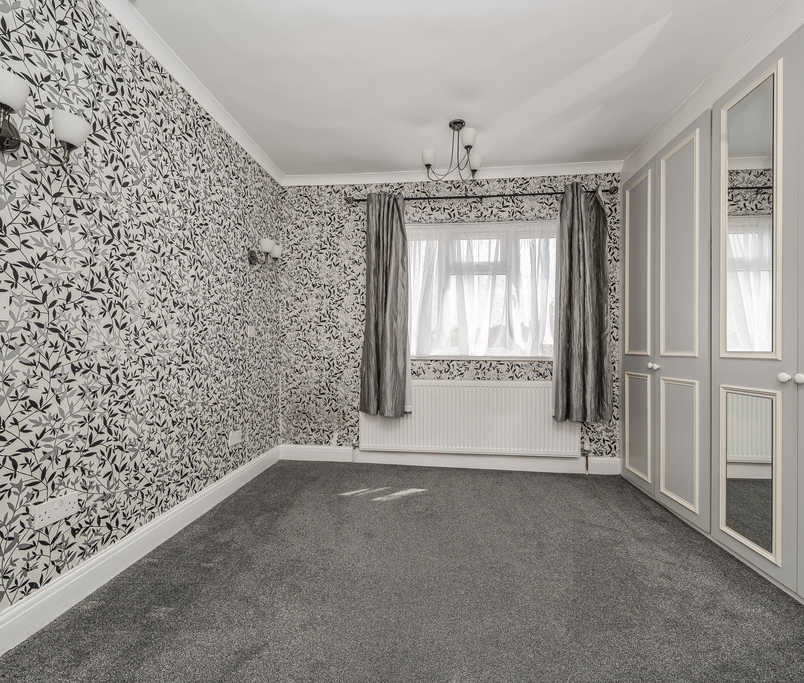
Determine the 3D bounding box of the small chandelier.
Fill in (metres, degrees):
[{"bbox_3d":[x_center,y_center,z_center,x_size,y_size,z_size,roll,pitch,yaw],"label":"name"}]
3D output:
[{"bbox_3d":[0.358,-1.287,2.316,0.425,0.375,0.405,0,-1,6],"label":"small chandelier"}]

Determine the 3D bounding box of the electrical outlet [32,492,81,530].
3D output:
[{"bbox_3d":[-1.298,0.636,1.284,0.010,0.086,0.146,0,-1,6],"label":"electrical outlet"}]

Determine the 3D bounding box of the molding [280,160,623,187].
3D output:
[{"bbox_3d":[0.346,-1.432,2.929,2.899,0.070,0.070,0,-1,6],"label":"molding"}]

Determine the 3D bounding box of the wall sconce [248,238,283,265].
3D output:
[{"bbox_3d":[-1.046,-0.655,2.598,0.217,0.172,0.271,0,-1,6],"label":"wall sconce"}]

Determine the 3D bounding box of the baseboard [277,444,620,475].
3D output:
[{"bbox_3d":[0.326,1.000,2.909,2.879,0.129,0.020,0,-1,6],"label":"baseboard"}]

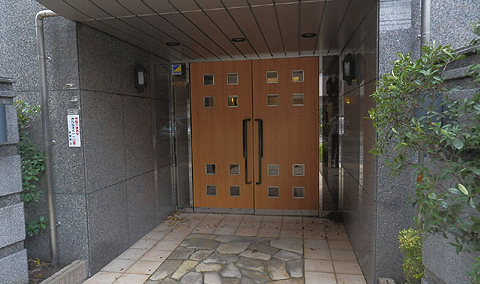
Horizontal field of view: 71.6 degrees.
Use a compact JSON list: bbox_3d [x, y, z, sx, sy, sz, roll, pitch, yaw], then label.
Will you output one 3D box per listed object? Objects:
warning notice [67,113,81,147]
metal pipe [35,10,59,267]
[{"bbox_3d":[-1.602,-0.100,3.207,0.127,0.307,0.010,0,4,10],"label":"warning notice"},{"bbox_3d":[-1.771,0.002,3.166,0.224,2.440,0.085,0,4,10],"label":"metal pipe"}]

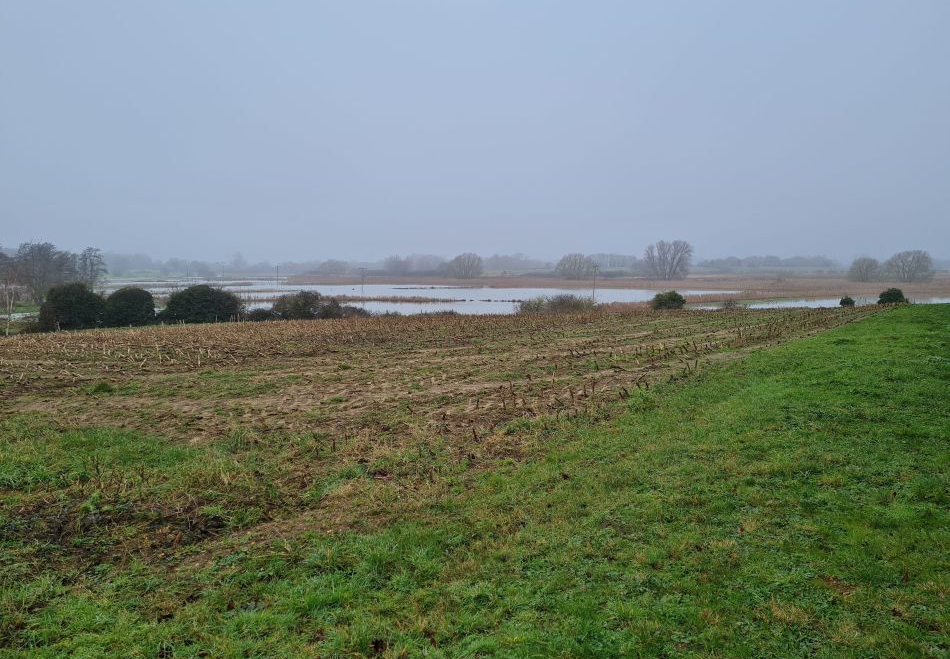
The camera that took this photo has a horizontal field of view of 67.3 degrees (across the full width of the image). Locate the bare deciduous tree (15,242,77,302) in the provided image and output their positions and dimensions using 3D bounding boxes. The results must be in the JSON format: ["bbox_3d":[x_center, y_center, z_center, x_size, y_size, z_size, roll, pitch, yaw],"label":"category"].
[{"bbox_3d":[-90.270,-11.980,150.000,13.030,13.030,12.000,-3,6,-31],"label":"bare deciduous tree"}]

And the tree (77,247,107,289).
[{"bbox_3d":[-88.660,-13.060,165.000,6.940,11.790,7.000,-3,6,-28],"label":"tree"}]

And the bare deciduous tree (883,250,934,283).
[{"bbox_3d":[191.330,-27.810,315.000,22.950,15.010,20.000,3,6,31],"label":"bare deciduous tree"}]

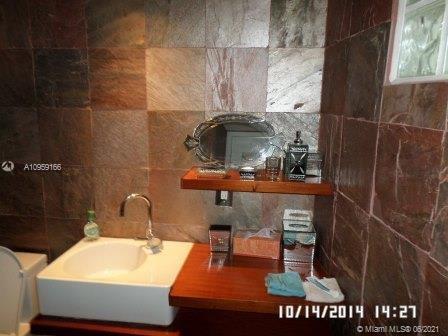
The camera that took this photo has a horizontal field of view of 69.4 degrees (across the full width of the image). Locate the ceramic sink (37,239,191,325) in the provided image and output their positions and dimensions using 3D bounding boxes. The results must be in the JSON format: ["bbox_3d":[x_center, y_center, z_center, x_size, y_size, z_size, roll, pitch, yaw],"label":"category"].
[{"bbox_3d":[-0.505,0.547,1.639,0.625,0.187,0.429,2,12,5],"label":"ceramic sink"}]

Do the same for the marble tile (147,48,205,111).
[{"bbox_3d":[-0.242,-0.443,1.631,0.303,0.303,0.012,2,10,6],"label":"marble tile"}]

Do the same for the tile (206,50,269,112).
[{"bbox_3d":[0.061,-0.431,1.597,0.303,0.303,0.012,2,10,6],"label":"tile"}]

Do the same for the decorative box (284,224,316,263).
[{"bbox_3d":[0.364,0.362,1.604,0.145,0.150,0.150,2,10,6],"label":"decorative box"}]

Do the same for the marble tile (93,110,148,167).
[{"bbox_3d":[-0.551,-0.154,1.716,0.303,0.303,0.012,2,10,6],"label":"marble tile"}]

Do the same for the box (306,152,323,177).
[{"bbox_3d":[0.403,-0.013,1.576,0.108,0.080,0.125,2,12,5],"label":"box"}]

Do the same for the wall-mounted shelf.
[{"bbox_3d":[0.155,0.052,1.537,0.650,0.047,0.292,2,11,5],"label":"wall-mounted shelf"}]

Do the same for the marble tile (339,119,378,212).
[{"bbox_3d":[0.500,-0.028,1.202,0.020,0.305,0.305,0,12,-2],"label":"marble tile"}]

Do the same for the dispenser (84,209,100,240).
[{"bbox_3d":[-0.714,0.305,1.765,0.078,0.166,0.052,2,10,6],"label":"dispenser"}]

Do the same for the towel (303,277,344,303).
[{"bbox_3d":[0.410,0.503,1.358,0.150,0.020,0.170,2,11,5],"label":"towel"}]

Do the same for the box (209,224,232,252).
[{"bbox_3d":[-0.018,0.377,1.738,0.108,0.118,0.080,0,12,-2],"label":"box"}]

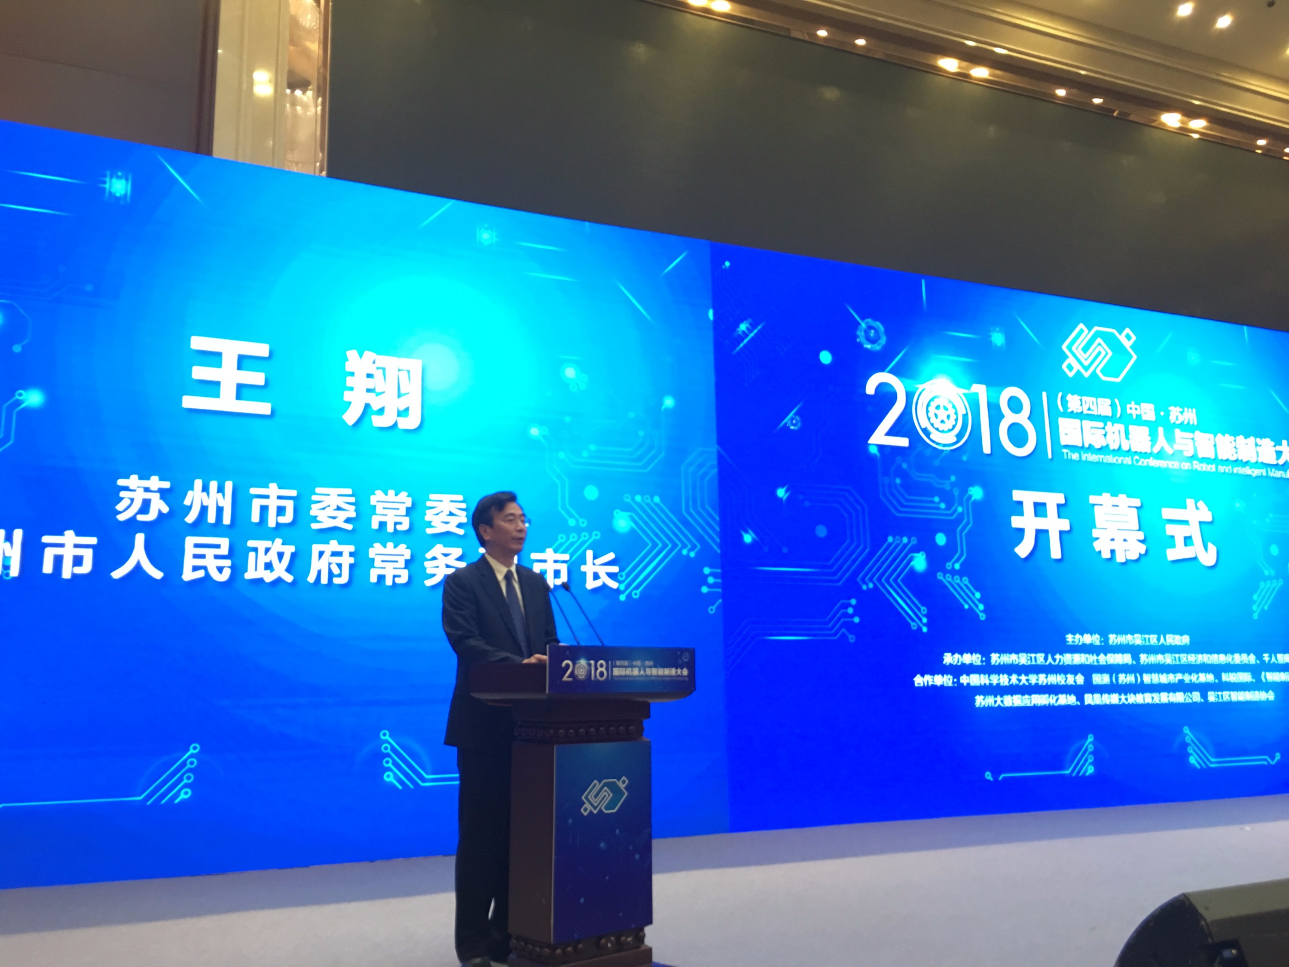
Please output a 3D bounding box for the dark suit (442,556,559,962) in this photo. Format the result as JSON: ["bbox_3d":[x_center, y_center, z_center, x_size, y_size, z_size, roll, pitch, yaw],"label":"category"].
[{"bbox_3d":[-0.533,0.985,3.998,0.490,1.456,0.370,8,-14,-39],"label":"dark suit"}]

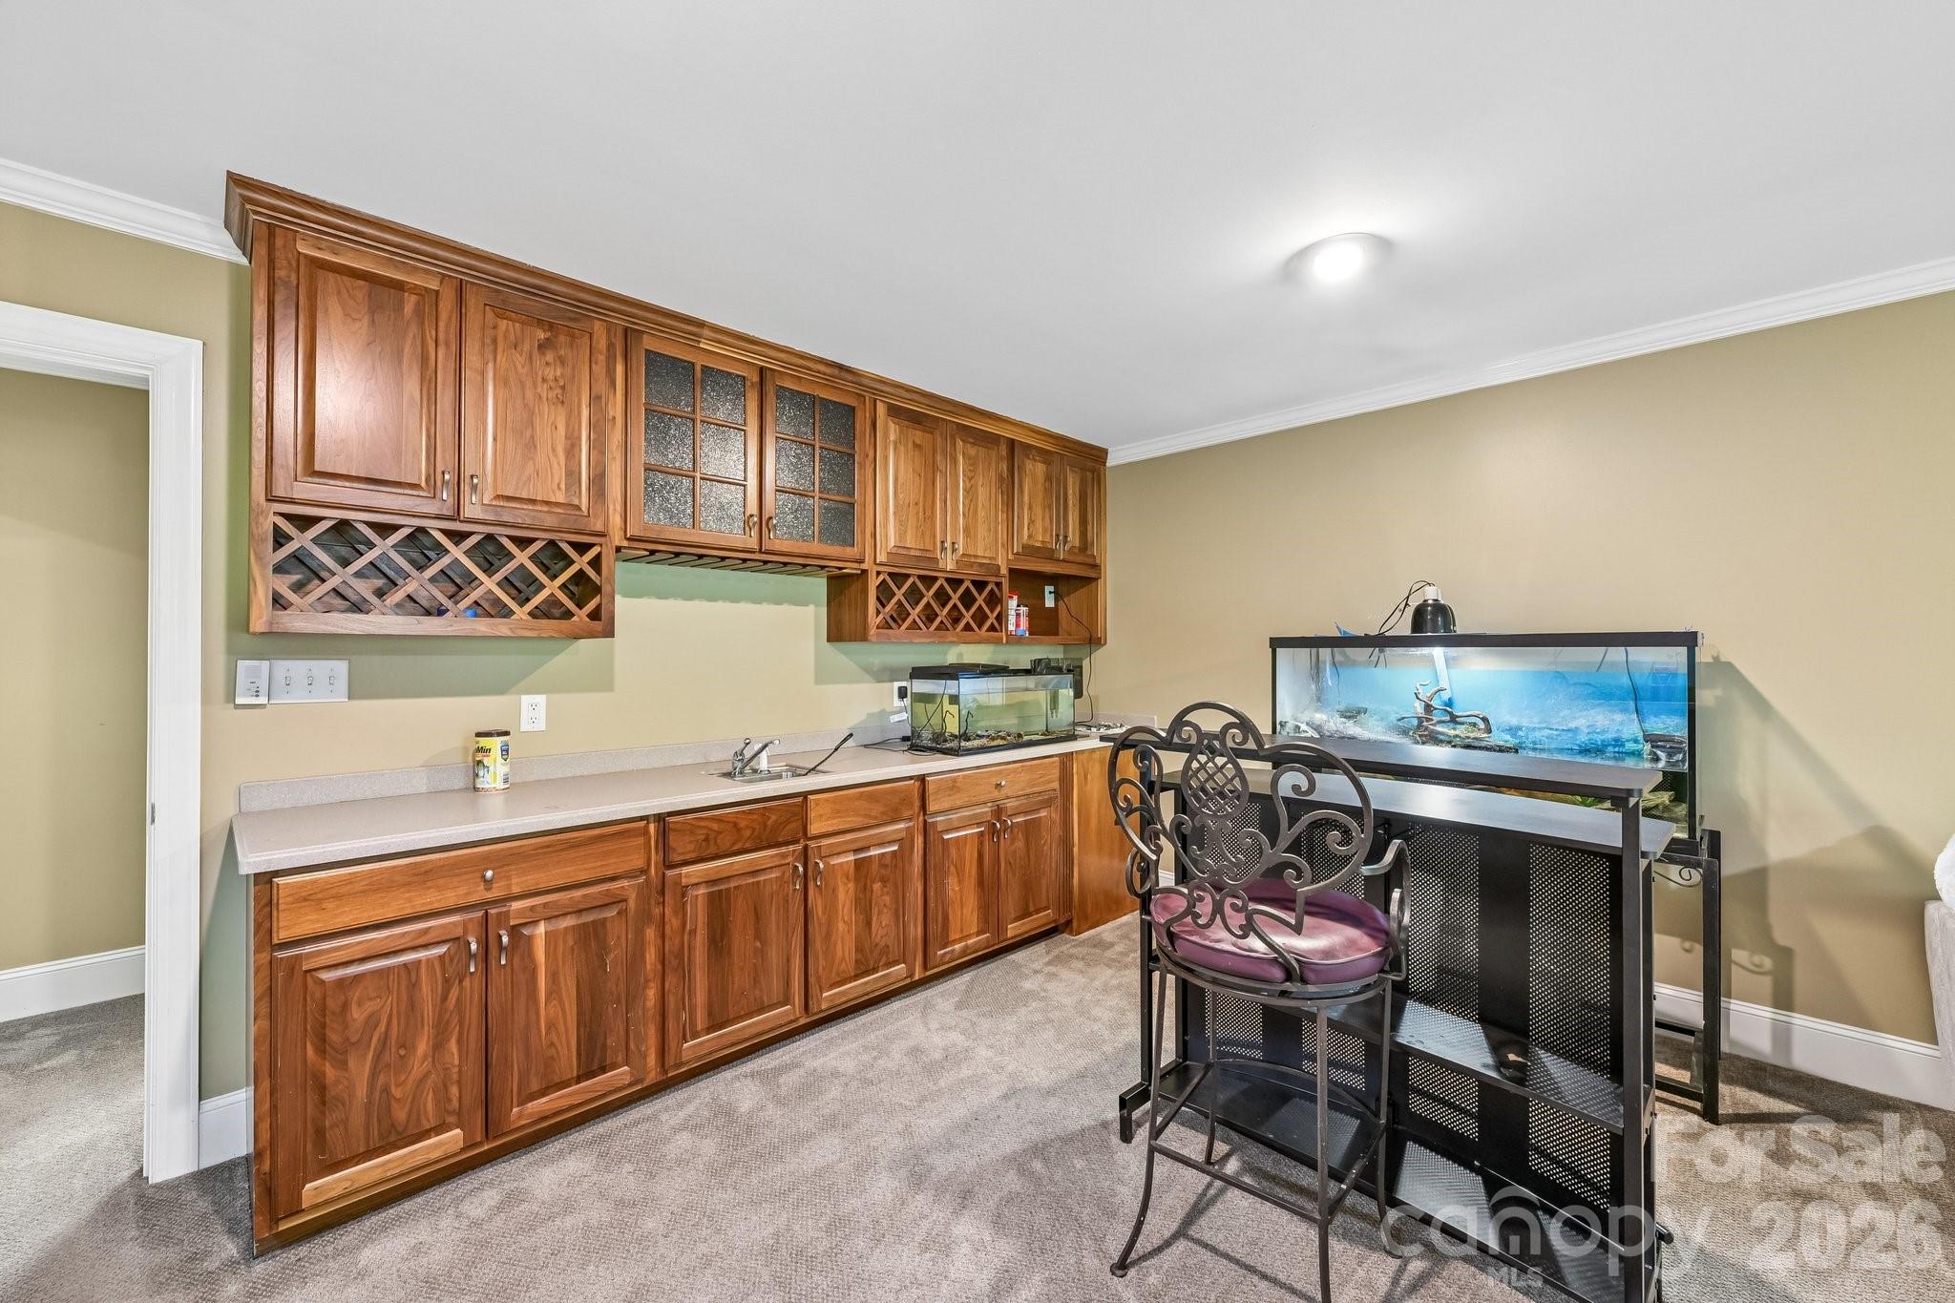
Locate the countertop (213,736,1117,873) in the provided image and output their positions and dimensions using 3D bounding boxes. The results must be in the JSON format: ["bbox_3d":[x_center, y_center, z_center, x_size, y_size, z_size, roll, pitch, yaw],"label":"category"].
[{"bbox_3d":[-0.471,0.440,3.021,3.540,0.040,0.642,0,0,-45],"label":"countertop"}]

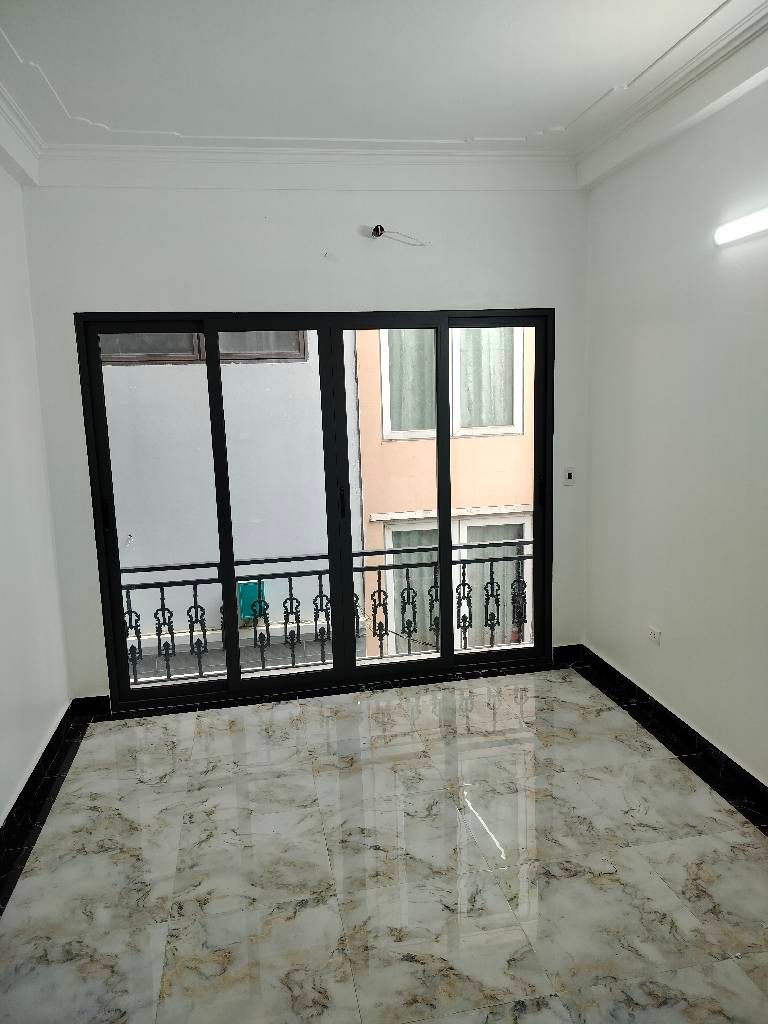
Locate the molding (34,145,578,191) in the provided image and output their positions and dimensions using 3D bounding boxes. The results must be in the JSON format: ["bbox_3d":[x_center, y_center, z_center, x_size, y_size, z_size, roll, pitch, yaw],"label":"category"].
[{"bbox_3d":[-0.335,-1.956,4.035,3.080,0.200,0.085,-4,9,-10],"label":"molding"}]

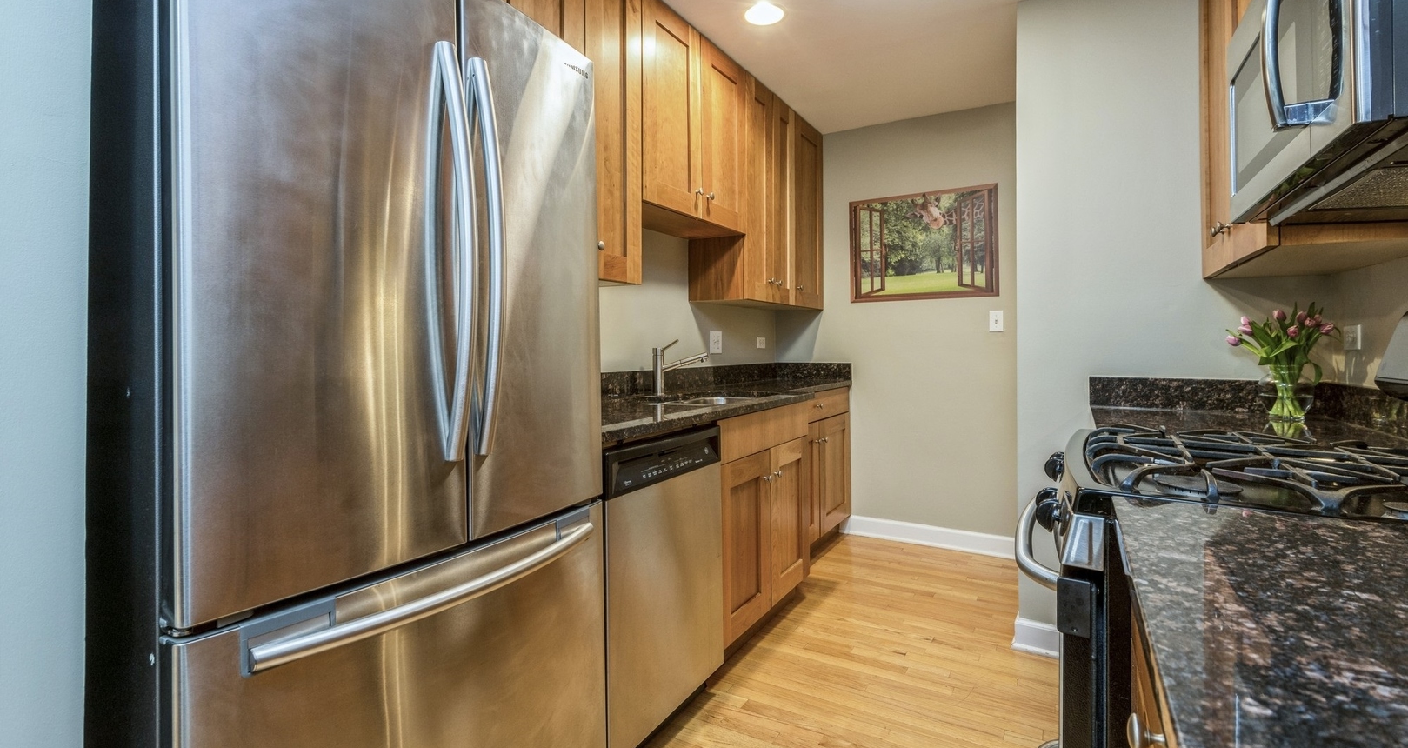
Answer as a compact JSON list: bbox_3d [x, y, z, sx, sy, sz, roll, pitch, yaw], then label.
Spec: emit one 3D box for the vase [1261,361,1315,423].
[{"bbox_3d":[1.700,0.047,1.824,0.120,0.160,0.120,1,2,30],"label":"vase"}]

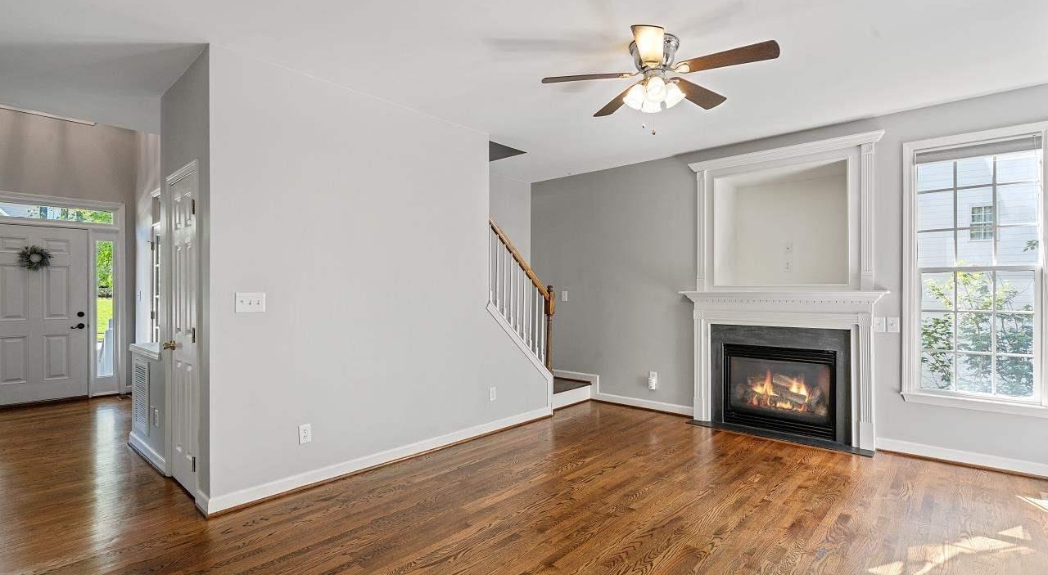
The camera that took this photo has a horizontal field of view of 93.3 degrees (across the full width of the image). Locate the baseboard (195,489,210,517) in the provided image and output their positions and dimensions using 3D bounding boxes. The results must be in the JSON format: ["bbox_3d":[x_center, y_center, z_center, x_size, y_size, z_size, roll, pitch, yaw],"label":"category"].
[{"bbox_3d":[-1.886,1.269,2.914,0.205,0.102,0.022,0,-1,42],"label":"baseboard"}]

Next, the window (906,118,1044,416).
[{"bbox_3d":[3.356,-0.116,3.695,0.859,2.069,0.100,0,-1,42],"label":"window"}]

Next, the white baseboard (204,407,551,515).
[{"bbox_3d":[-0.773,1.277,4.008,0.022,0.102,3.137,0,-1,42],"label":"white baseboard"}]

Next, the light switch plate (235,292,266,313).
[{"bbox_3d":[-1.670,0.095,3.031,0.012,0.120,0.171,0,-1,42],"label":"light switch plate"}]

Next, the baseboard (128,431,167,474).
[{"bbox_3d":[-2.910,1.275,3.823,1.158,0.102,0.022,0,-1,42],"label":"baseboard"}]

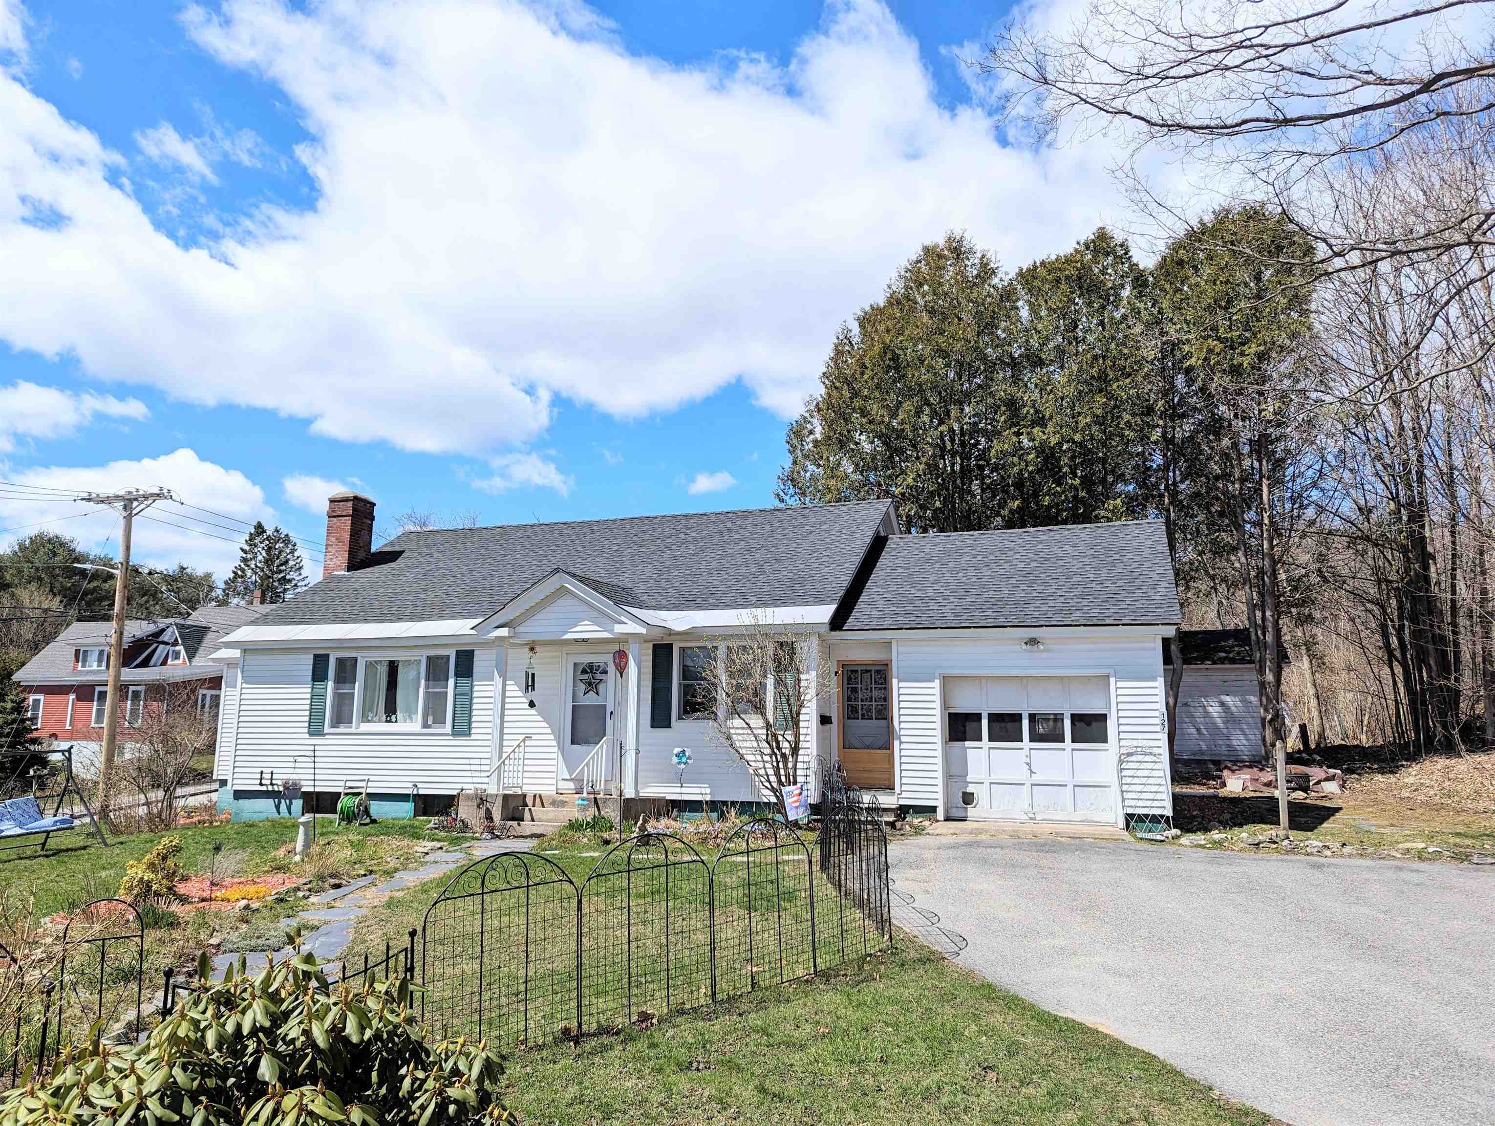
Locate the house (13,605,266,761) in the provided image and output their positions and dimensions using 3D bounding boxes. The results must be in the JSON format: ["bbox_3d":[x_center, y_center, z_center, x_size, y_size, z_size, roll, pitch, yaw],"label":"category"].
[{"bbox_3d":[-27.214,5.948,50.645,12.256,7.913,9.457,-2,-10,12],"label":"house"}]

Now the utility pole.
[{"bbox_3d":[-18.190,2.504,29.806,2.550,9.582,0.700,-1,-10,8],"label":"utility pole"}]

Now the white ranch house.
[{"bbox_3d":[-1.693,1.714,21.116,19.000,6.600,10.200,-3,-10,19],"label":"white ranch house"}]

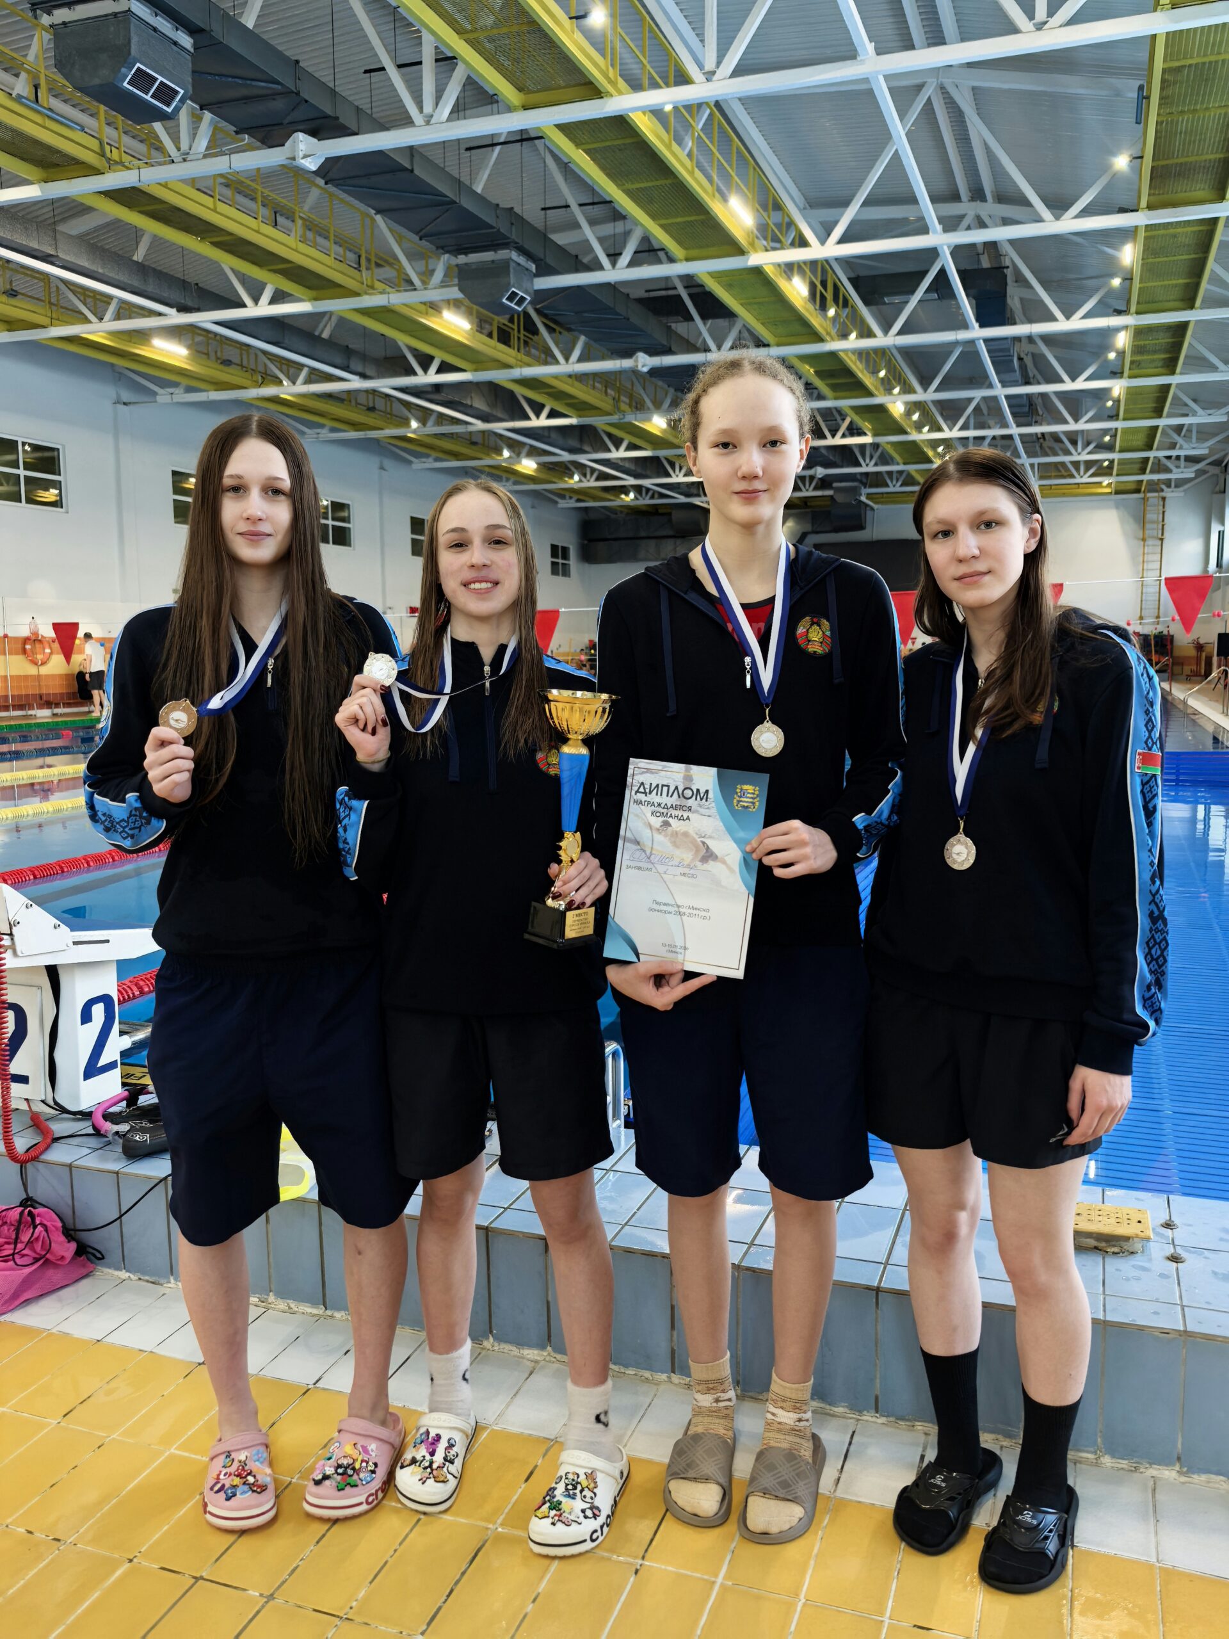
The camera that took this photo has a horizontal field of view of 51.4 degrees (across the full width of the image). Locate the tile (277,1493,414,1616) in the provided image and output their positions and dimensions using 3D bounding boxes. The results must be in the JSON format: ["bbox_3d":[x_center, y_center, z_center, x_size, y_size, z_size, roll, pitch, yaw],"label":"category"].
[{"bbox_3d":[-0.410,1.151,1.999,0.120,0.010,0.245,2,7,19],"label":"tile"}]

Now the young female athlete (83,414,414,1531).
[{"bbox_3d":[-0.557,0.255,2.047,0.530,1.755,0.350,-1,7,-3],"label":"young female athlete"}]

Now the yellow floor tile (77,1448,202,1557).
[{"bbox_3d":[-0.764,1.137,2.121,0.120,0.010,0.245,2,7,19],"label":"yellow floor tile"}]

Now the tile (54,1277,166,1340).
[{"bbox_3d":[-1.070,1.059,2.755,0.120,0.010,0.244,2,8,19],"label":"tile"}]

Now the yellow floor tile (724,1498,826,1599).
[{"bbox_3d":[0.263,1.144,2.032,0.120,0.010,0.245,2,7,19],"label":"yellow floor tile"}]

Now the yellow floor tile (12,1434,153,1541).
[{"bbox_3d":[-0.883,1.133,2.163,0.120,0.010,0.244,2,8,19],"label":"yellow floor tile"}]

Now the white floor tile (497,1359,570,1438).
[{"bbox_3d":[-0.127,1.091,2.423,0.120,0.010,0.244,2,8,19],"label":"white floor tile"}]

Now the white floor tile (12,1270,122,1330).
[{"bbox_3d":[-1.190,1.055,2.795,0.120,0.010,0.237,2,7,19],"label":"white floor tile"}]

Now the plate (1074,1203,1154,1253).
[{"bbox_3d":[0.975,0.806,2.524,0.150,0.036,0.140,2,7,19],"label":"plate"}]

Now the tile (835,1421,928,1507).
[{"bbox_3d":[0.463,1.120,2.224,0.120,0.010,0.237,2,7,19],"label":"tile"}]

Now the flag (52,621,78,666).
[{"bbox_3d":[-4.207,-1.347,9.800,0.255,0.335,0.010,2,8,20],"label":"flag"}]

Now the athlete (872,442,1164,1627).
[{"bbox_3d":[0.613,0.295,1.960,0.470,1.690,0.340,4,8,28],"label":"athlete"}]

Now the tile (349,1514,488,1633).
[{"bbox_3d":[-0.292,1.155,1.958,0.120,0.010,0.245,2,7,19],"label":"tile"}]

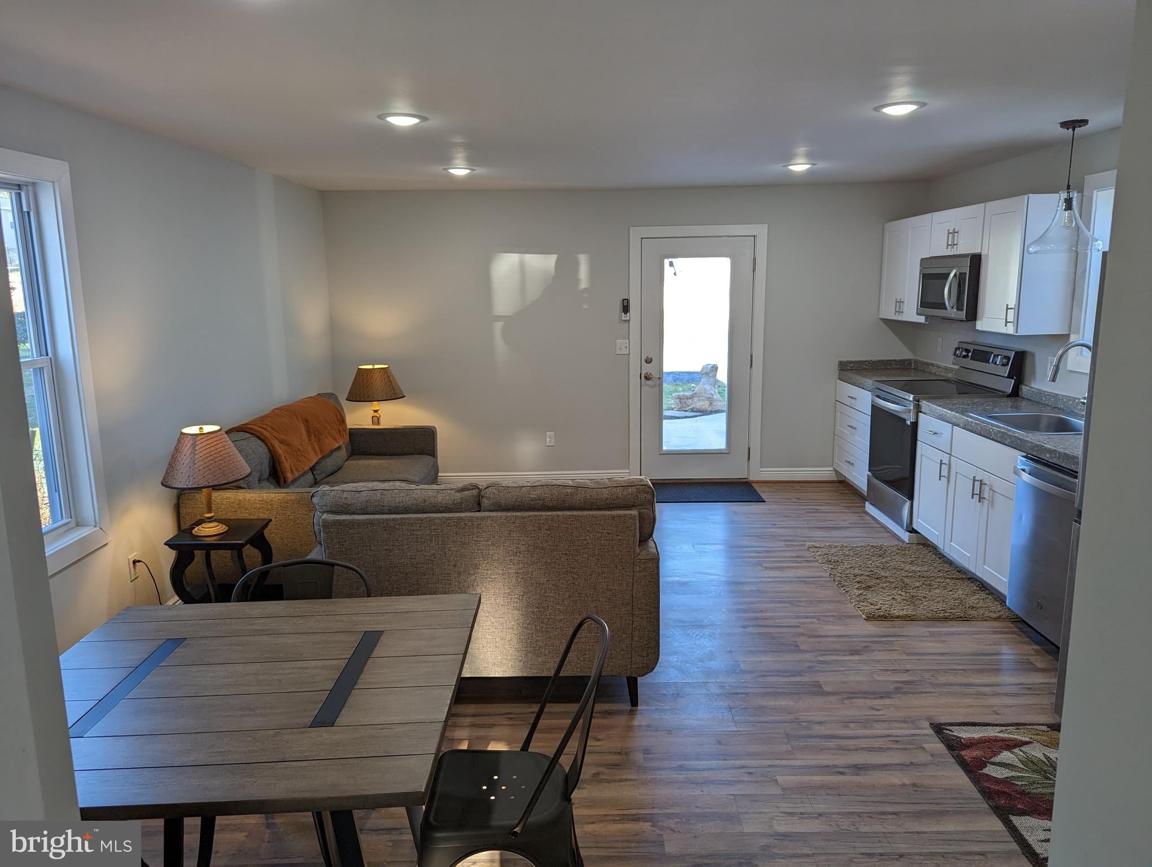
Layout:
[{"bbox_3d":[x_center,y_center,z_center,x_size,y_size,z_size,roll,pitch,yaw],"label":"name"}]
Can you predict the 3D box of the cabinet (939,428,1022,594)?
[{"bbox_3d":[2.455,0.409,4.266,0.620,0.800,0.730,0,11,1],"label":"cabinet"}]

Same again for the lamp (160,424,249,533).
[{"bbox_3d":[-1.785,0.225,3.868,0.395,0.505,0.395,-1,11,1],"label":"lamp"}]

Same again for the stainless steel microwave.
[{"bbox_3d":[2.599,-0.977,5.307,0.410,0.410,0.757,-1,11,1],"label":"stainless steel microwave"}]

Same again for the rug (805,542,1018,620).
[{"bbox_3d":[1.853,0.810,4.586,0.750,0.025,1.185,0,11,1],"label":"rug"}]

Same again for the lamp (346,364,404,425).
[{"bbox_3d":[-1.596,-0.273,6.386,0.440,0.530,0.440,-1,11,1],"label":"lamp"}]

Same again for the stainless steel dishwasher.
[{"bbox_3d":[2.432,0.554,3.649,0.630,0.820,0.600,-1,11,1],"label":"stainless steel dishwasher"}]

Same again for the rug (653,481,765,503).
[{"bbox_3d":[1.002,0.467,6.476,0.910,0.012,0.645,0,11,1],"label":"rug"}]

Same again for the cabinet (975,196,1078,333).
[{"bbox_3d":[2.640,-0.980,4.686,0.325,0.764,0.466,-1,11,1],"label":"cabinet"}]

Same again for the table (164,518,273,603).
[{"bbox_3d":[-1.698,0.725,3.891,0.370,0.525,0.370,0,11,1],"label":"table"}]

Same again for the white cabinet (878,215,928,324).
[{"bbox_3d":[2.623,-1.231,6.016,0.330,0.745,0.885,0,11,1],"label":"white cabinet"}]

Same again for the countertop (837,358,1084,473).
[{"bbox_3d":[2.457,-0.207,4.909,0.645,0.170,3.445,0,11,1],"label":"countertop"}]

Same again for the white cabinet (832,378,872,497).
[{"bbox_3d":[2.497,0.035,6.337,0.620,0.830,0.855,-1,11,1],"label":"white cabinet"}]

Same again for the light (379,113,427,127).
[{"bbox_3d":[-0.783,-1.421,3.642,0.210,0.034,0.210,-1,11,1],"label":"light"}]

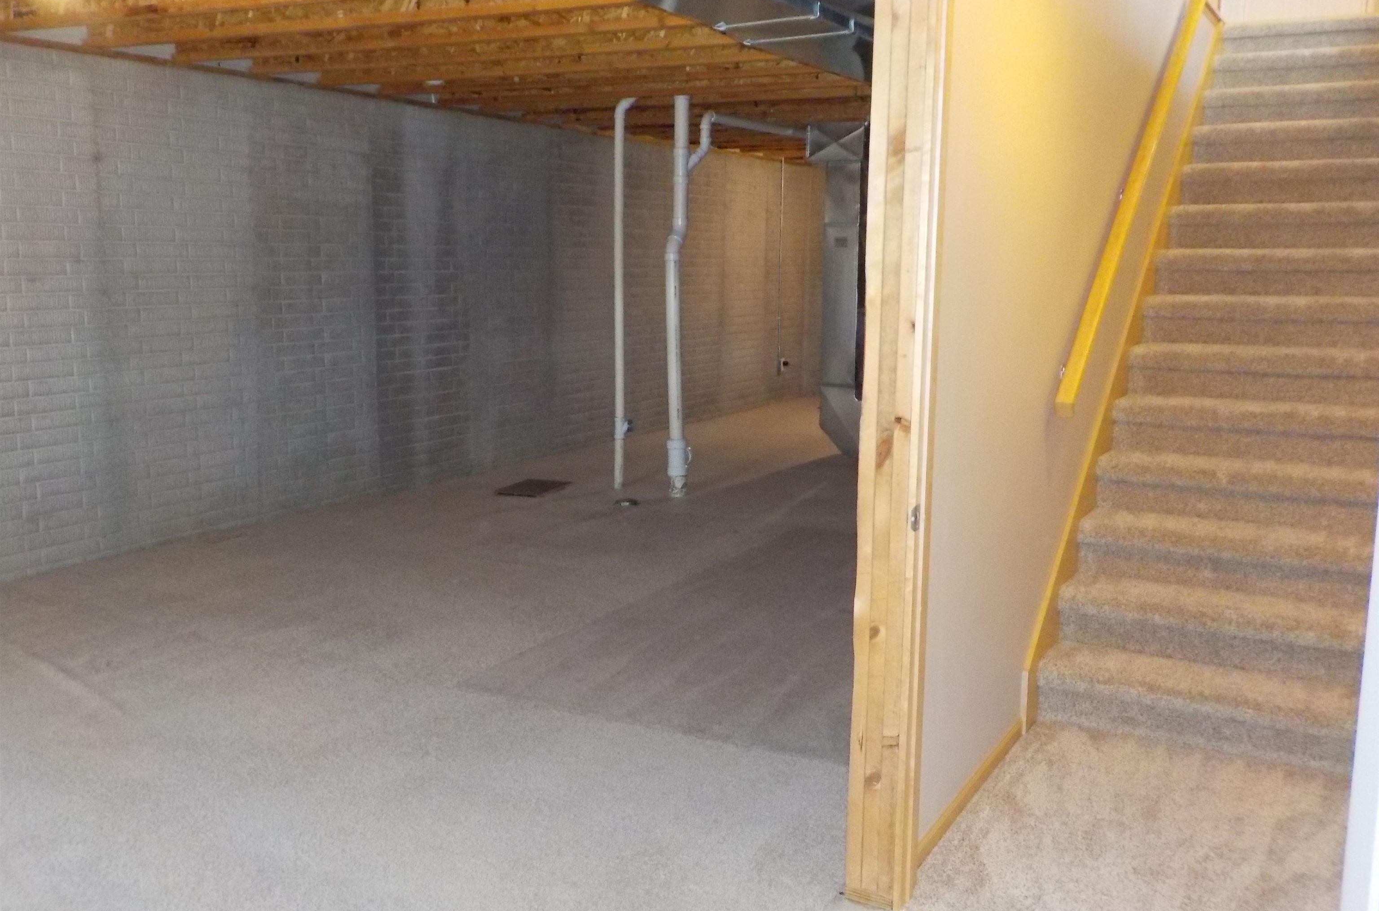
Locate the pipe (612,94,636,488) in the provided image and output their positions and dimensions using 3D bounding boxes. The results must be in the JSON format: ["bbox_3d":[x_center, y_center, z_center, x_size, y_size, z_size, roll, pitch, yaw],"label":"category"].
[{"bbox_3d":[-0.396,-0.990,7.510,0.160,2.470,0.075,6,11,28],"label":"pipe"}]

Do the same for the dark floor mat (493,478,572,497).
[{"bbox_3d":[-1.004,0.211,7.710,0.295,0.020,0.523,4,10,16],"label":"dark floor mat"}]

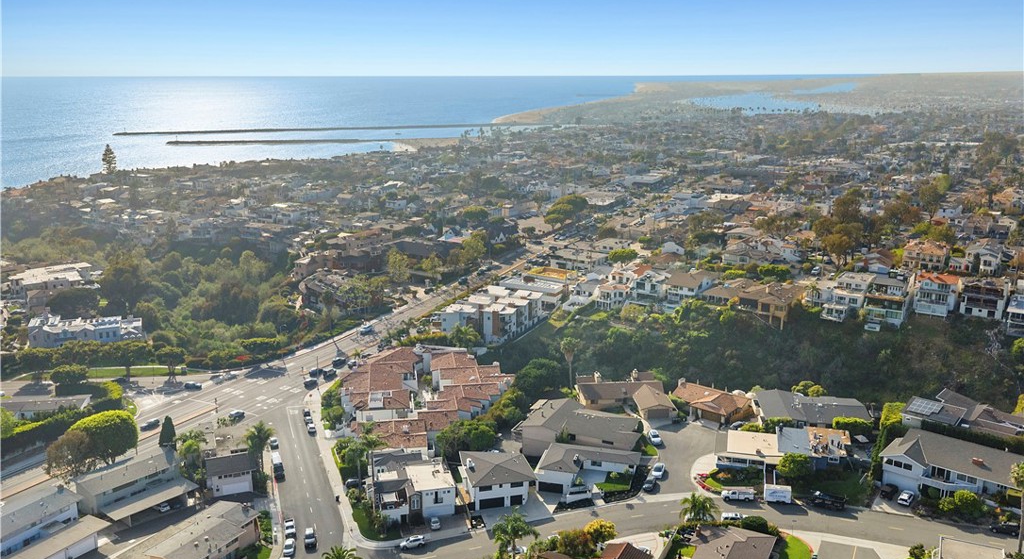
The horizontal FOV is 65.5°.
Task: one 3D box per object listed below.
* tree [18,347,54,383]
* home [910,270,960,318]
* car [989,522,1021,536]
[{"bbox_3d":[-137.000,24.223,229.013,10.300,9.600,10.300,0,15,0],"label":"tree"},{"bbox_3d":[135.420,5.020,253.860,12.200,11.300,12.000,9,17,32],"label":"home"},{"bbox_3d":[84.828,42.777,136.987,4.600,1.720,1.880,6,16,21],"label":"car"}]

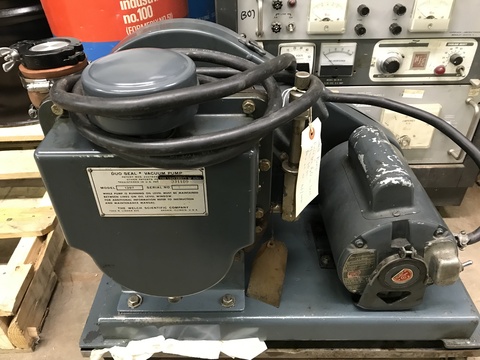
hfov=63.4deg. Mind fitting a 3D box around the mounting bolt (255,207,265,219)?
[{"bbox_3d":[0.028,0.047,0.560,0.015,0.015,0.010,0,37,0],"label":"mounting bolt"}]

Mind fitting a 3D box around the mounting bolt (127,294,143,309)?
[{"bbox_3d":[-0.176,0.202,0.645,0.024,0.013,0.024,0,37,0],"label":"mounting bolt"}]

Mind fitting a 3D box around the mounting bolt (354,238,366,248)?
[{"bbox_3d":[0.179,0.095,0.579,0.015,0.014,0.012,0,37,0],"label":"mounting bolt"}]

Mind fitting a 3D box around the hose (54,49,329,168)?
[{"bbox_3d":[-0.046,-0.091,0.453,0.321,0.081,0.178,0,37,0],"label":"hose"}]

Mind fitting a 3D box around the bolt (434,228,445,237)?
[{"bbox_3d":[0.290,0.076,0.565,0.014,0.013,0.012,0,37,0],"label":"bolt"}]

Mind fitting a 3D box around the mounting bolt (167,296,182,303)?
[{"bbox_3d":[-0.109,0.197,0.647,0.021,0.012,0.021,0,37,0],"label":"mounting bolt"}]

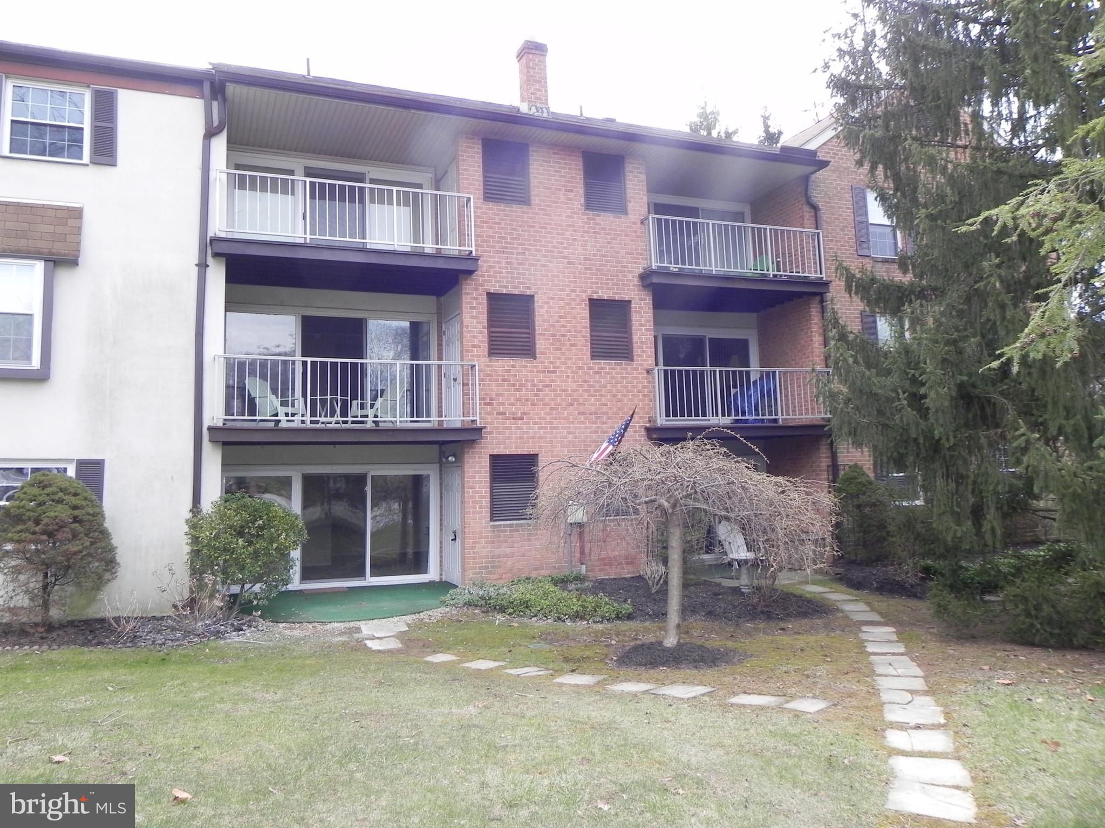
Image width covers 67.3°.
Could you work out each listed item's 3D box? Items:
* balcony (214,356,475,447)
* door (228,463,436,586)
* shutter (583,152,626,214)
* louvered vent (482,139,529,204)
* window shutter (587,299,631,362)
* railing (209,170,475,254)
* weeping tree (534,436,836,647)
[{"bbox_3d":[-3.400,-0.115,13.715,4.135,1.270,2.080,0,-6,-20],"label":"balcony"},{"bbox_3d":[-3.608,1.857,13.605,3.584,2.003,0.140,1,-8,-20],"label":"door"},{"bbox_3d":[0.950,-4.208,15.153,0.840,1.130,0.080,0,-6,-20],"label":"shutter"},{"bbox_3d":[-0.764,-4.052,13.915,0.815,1.083,0.080,1,-8,-20],"label":"louvered vent"},{"bbox_3d":[1.038,-1.486,14.882,0.840,1.115,0.080,0,-6,-20],"label":"window shutter"},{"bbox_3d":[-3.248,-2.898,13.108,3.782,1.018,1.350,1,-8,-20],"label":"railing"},{"bbox_3d":[1.302,1.267,8.358,2.920,2.066,2.831,1,-8,-20],"label":"weeping tree"}]

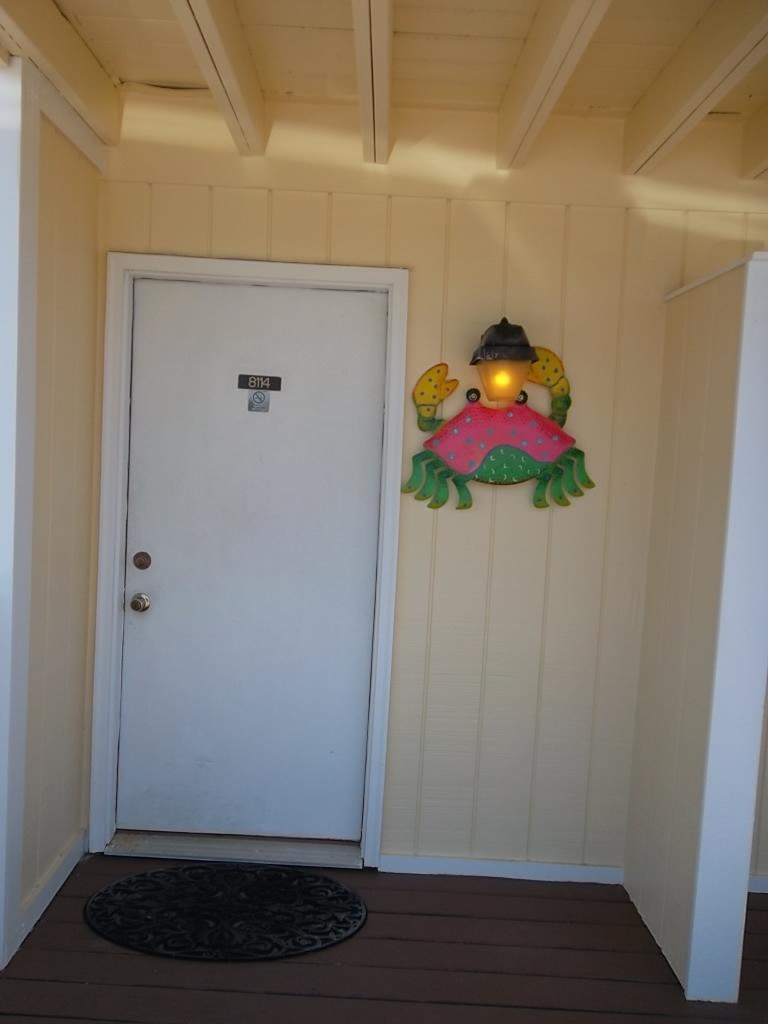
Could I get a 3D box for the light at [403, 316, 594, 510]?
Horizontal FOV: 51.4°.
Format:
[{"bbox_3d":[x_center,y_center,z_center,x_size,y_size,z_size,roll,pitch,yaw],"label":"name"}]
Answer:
[{"bbox_3d":[0.413,-0.324,2.694,0.671,0.659,0.190,3,3,0],"label":"light"}]

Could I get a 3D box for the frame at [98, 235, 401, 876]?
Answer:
[{"bbox_3d":[-0.485,0.191,2.849,1.034,2.116,0.120,3,3,0],"label":"frame"}]

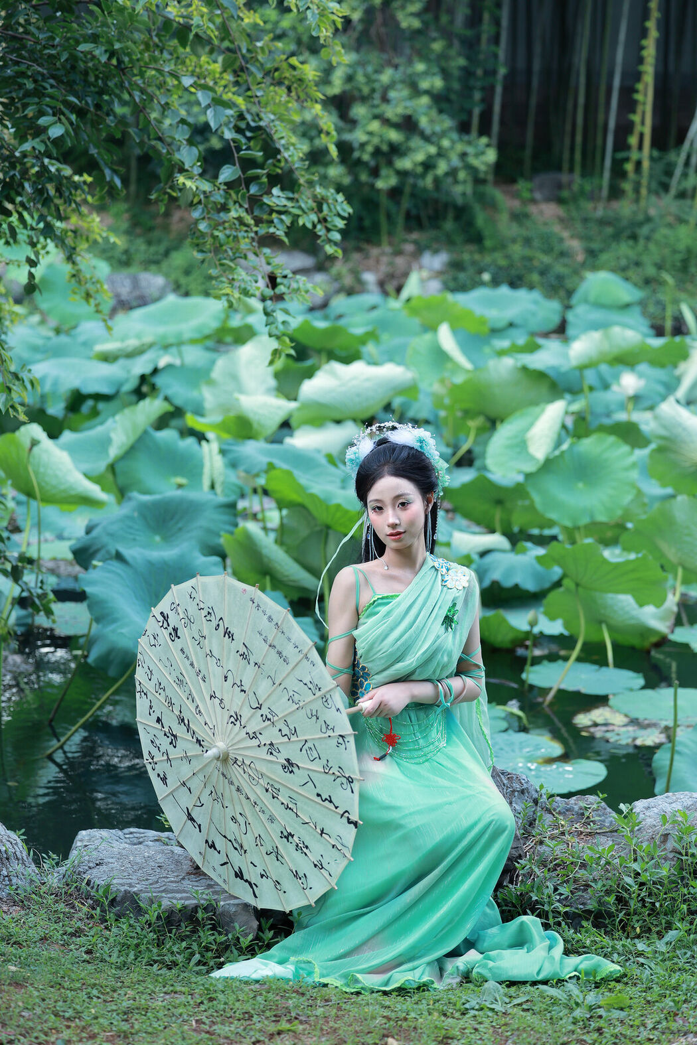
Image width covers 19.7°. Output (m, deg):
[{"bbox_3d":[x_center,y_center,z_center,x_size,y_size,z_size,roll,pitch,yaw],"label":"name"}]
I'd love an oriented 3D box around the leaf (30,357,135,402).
[{"bbox_3d":[-1.380,-0.740,10.400,0.550,0.190,0.480,0,12,0],"label":"leaf"}]

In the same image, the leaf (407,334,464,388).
[{"bbox_3d":[0.436,-0.797,9.900,0.340,0.290,0.280,0,11,0],"label":"leaf"}]

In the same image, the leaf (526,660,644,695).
[{"bbox_3d":[0.944,0.620,8.000,0.475,0.040,0.460,0,12,0],"label":"leaf"}]

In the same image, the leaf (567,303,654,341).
[{"bbox_3d":[1.598,-1.231,12.300,0.540,0.200,0.480,0,12,0],"label":"leaf"}]

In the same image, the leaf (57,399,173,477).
[{"bbox_3d":[-1.085,-0.392,9.300,0.540,0.330,0.450,0,12,0],"label":"leaf"}]

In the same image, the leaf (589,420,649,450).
[{"bbox_3d":[1.252,-0.400,9.300,0.380,0.170,0.360,0,12,0],"label":"leaf"}]

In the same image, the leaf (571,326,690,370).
[{"bbox_3d":[1.450,-0.901,10.400,0.600,0.180,0.500,0,12,0],"label":"leaf"}]

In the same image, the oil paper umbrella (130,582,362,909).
[{"bbox_3d":[-0.104,0.448,4.490,0.540,0.765,0.765,-15,15,-41],"label":"oil paper umbrella"}]

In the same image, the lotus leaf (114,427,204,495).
[{"bbox_3d":[-0.809,-0.268,8.700,0.460,0.300,0.420,0,11,0],"label":"lotus leaf"}]

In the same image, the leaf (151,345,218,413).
[{"bbox_3d":[-0.847,-0.758,10.600,0.460,0.300,0.430,0,11,0],"label":"leaf"}]

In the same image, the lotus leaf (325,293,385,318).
[{"bbox_3d":[0.042,-1.407,13.000,0.420,0.150,0.420,0,11,0],"label":"lotus leaf"}]

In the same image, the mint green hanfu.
[{"bbox_3d":[0.155,0.567,4.766,0.950,0.930,0.640,-1,13,-6],"label":"mint green hanfu"}]

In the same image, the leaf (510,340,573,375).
[{"bbox_3d":[0.980,-0.830,10.100,0.420,0.160,0.420,0,11,0],"label":"leaf"}]

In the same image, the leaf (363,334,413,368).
[{"bbox_3d":[0.187,-0.888,10.400,0.400,0.180,0.380,0,11,0],"label":"leaf"}]

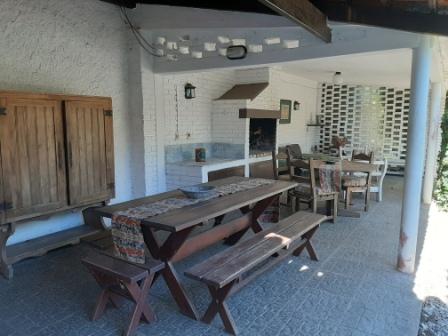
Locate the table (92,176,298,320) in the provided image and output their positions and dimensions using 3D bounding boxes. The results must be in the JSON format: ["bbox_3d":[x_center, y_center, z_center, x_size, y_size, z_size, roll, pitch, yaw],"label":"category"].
[{"bbox_3d":[-0.078,0.627,3.169,0.800,0.783,1.897,5,9,35],"label":"table"}]

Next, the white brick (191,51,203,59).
[{"bbox_3d":[-0.379,-1.553,4.591,0.200,0.080,0.100,5,9,35],"label":"white brick"}]

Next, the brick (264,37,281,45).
[{"bbox_3d":[0.528,-1.378,3.665,0.185,0.062,0.080,5,10,36],"label":"brick"}]

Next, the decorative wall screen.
[{"bbox_3d":[3.914,-1.201,9.212,2.750,2.250,0.130,5,10,36],"label":"decorative wall screen"}]

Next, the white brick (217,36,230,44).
[{"bbox_3d":[-0.001,-1.529,4.038,0.185,0.070,0.080,5,10,36],"label":"white brick"}]

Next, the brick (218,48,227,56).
[{"bbox_3d":[-0.006,-1.396,4.067,0.129,0.077,0.082,5,9,32],"label":"brick"}]

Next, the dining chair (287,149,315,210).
[{"bbox_3d":[1.186,0.274,5.110,0.464,0.948,0.433,6,10,41],"label":"dining chair"}]

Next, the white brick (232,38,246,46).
[{"bbox_3d":[0.189,-1.564,4.183,0.200,0.078,0.100,5,9,35],"label":"white brick"}]

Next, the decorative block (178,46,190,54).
[{"bbox_3d":[-0.521,-1.540,4.423,0.185,0.075,0.080,5,10,36],"label":"decorative block"}]

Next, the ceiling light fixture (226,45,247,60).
[{"bbox_3d":[0.151,-1.334,3.902,0.245,0.150,0.100,5,10,36],"label":"ceiling light fixture"}]

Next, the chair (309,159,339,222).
[{"bbox_3d":[1.433,0.316,4.939,0.433,0.906,0.412,2,8,14],"label":"chair"}]

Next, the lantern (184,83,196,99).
[{"bbox_3d":[-0.515,-1.187,5.174,0.154,0.247,0.134,5,9,35],"label":"lantern"}]

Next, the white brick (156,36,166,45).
[{"bbox_3d":[-0.846,-1.726,4.556,0.118,0.077,0.082,5,9,32],"label":"white brick"}]

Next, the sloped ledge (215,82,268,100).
[{"bbox_3d":[0.317,-1.344,5.972,0.800,0.370,0.750,5,10,36],"label":"sloped ledge"}]

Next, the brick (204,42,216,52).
[{"bbox_3d":[-0.167,-1.492,4.167,0.180,0.082,0.080,5,10,36],"label":"brick"}]

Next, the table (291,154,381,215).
[{"bbox_3d":[1.809,0.263,5.891,0.820,0.760,1.500,-3,8,-18],"label":"table"}]

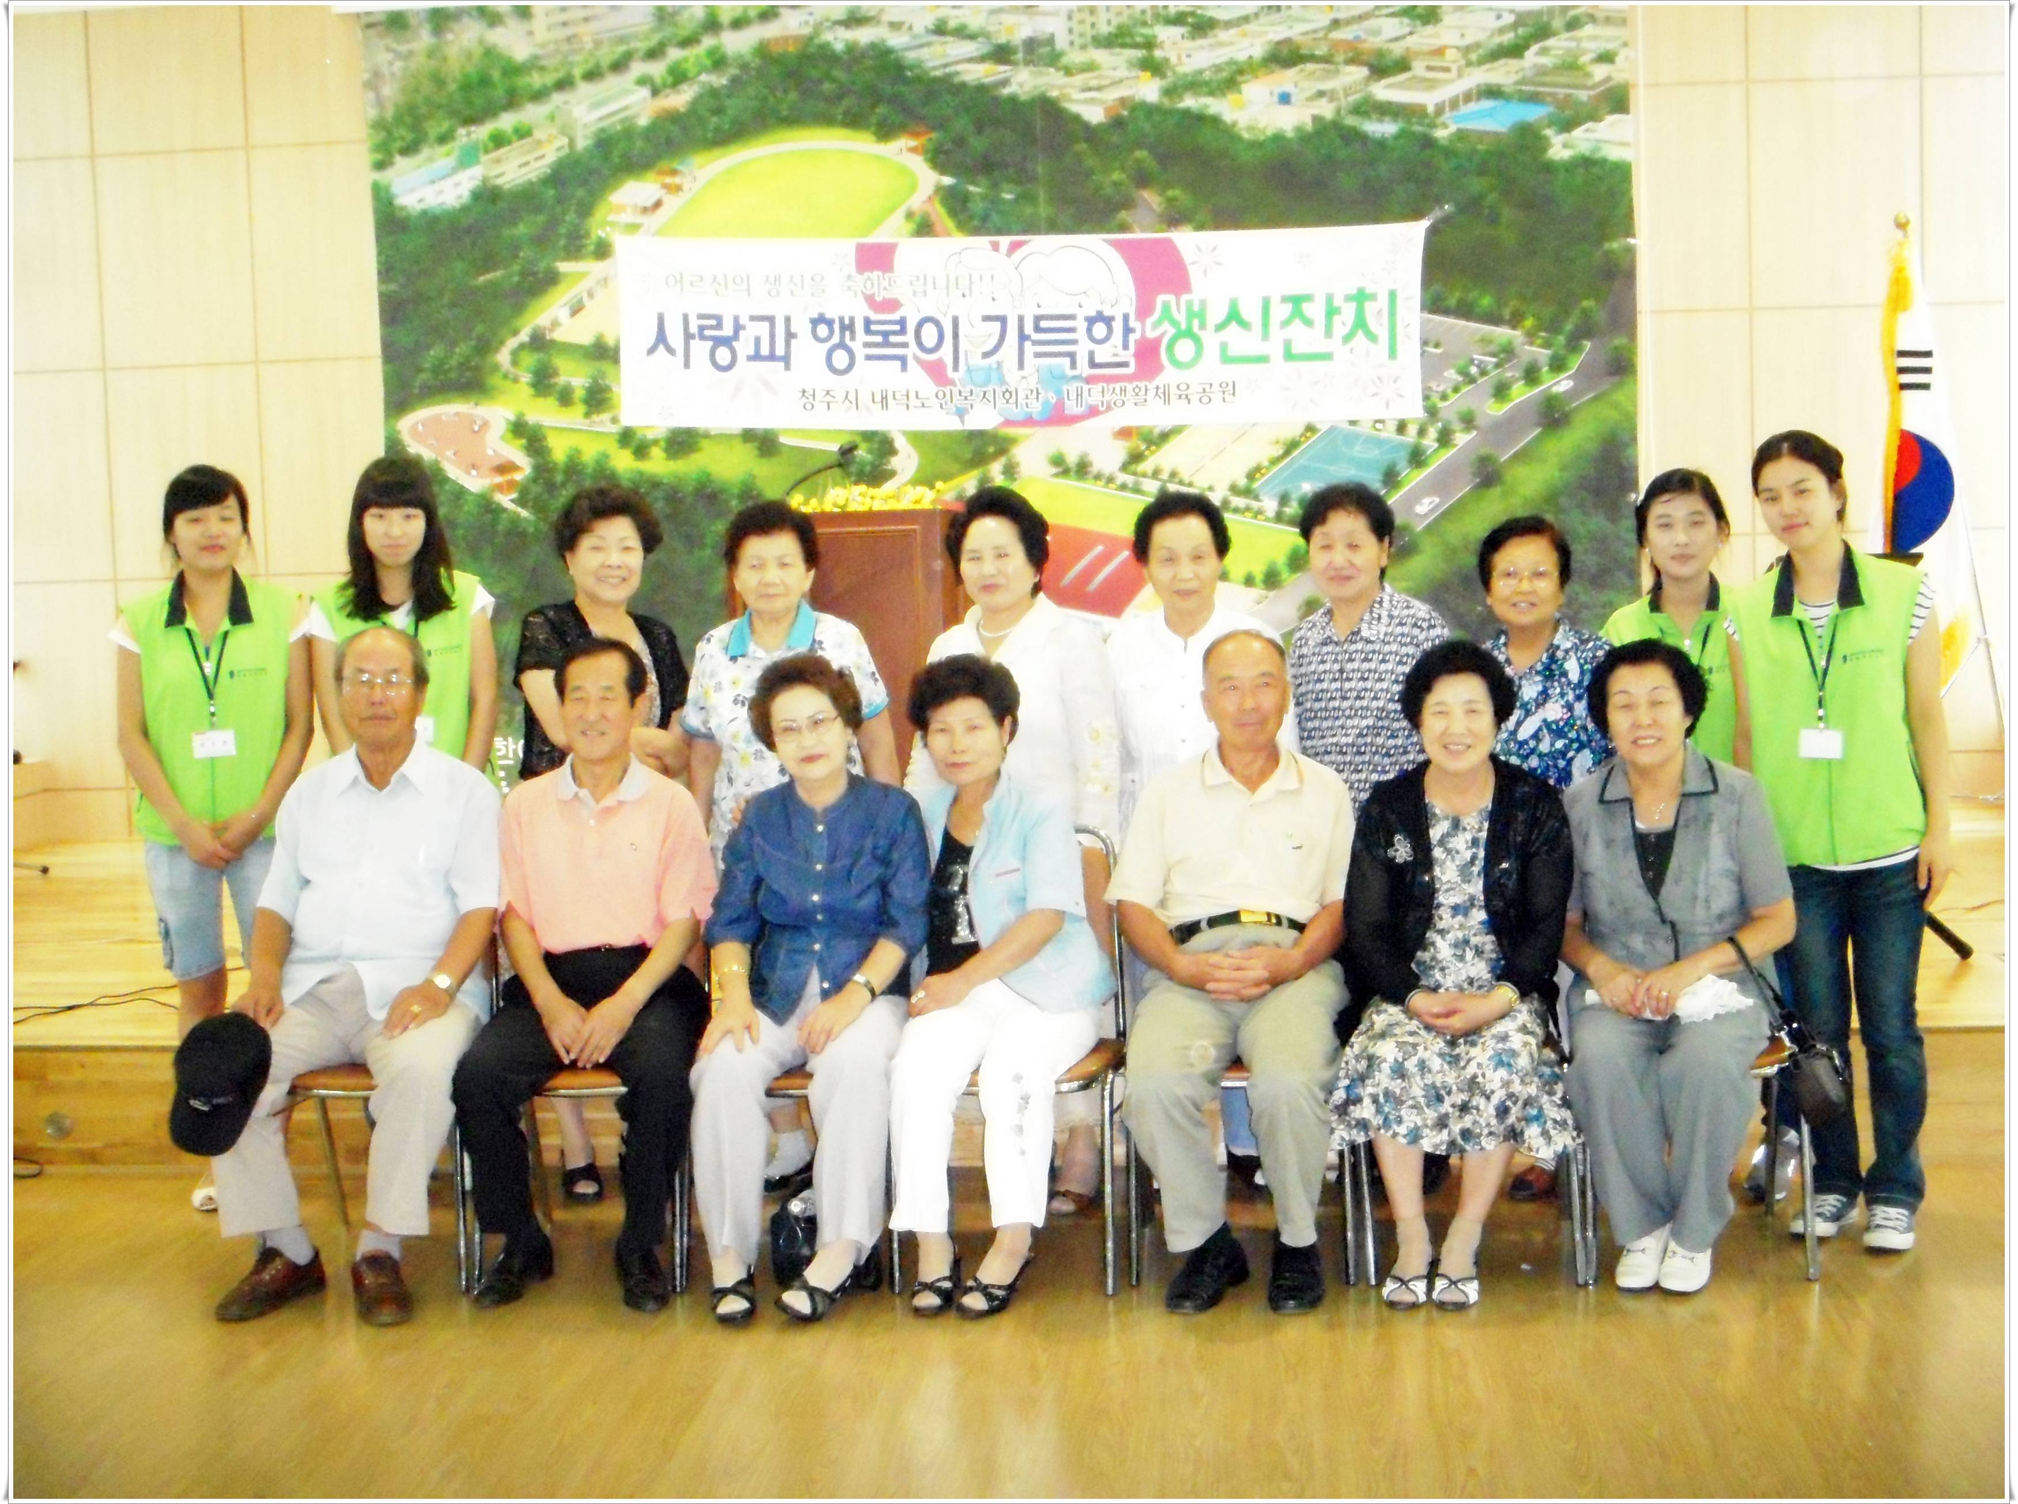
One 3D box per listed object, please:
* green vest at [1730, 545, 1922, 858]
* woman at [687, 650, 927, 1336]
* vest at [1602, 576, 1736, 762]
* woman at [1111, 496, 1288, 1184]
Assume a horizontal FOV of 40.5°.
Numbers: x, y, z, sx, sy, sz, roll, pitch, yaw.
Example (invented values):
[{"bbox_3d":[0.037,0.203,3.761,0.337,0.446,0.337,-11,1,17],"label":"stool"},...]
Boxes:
[{"bbox_3d":[1.678,-0.092,5.580,0.410,0.660,0.260,0,6,16],"label":"green vest"},{"bbox_3d":[-0.407,0.436,5.580,0.480,1.250,0.680,-2,6,-1],"label":"woman"},{"bbox_3d":[1.422,-0.071,5.740,0.430,0.620,0.260,-1,4,12],"label":"vest"},{"bbox_3d":[0.432,0.181,6.046,0.440,1.540,0.300,-1,4,10],"label":"woman"}]

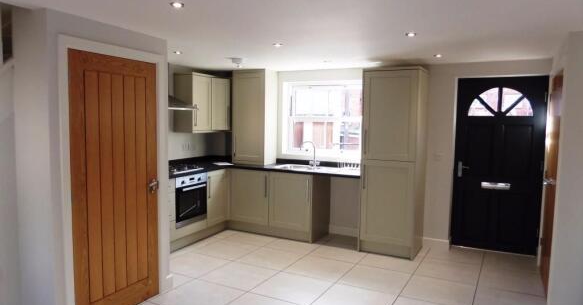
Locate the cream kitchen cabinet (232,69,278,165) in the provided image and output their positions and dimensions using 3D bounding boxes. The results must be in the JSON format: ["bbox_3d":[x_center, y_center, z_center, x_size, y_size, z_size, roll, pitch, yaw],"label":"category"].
[{"bbox_3d":[-0.546,-0.487,5.799,0.560,1.300,0.318,3,5,27],"label":"cream kitchen cabinet"}]

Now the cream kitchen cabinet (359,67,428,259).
[{"bbox_3d":[1.217,0.107,4.799,0.622,2.130,0.586,3,5,27],"label":"cream kitchen cabinet"}]

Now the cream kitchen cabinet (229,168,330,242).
[{"bbox_3d":[-0.171,0.667,5.527,1.260,0.870,0.580,3,5,27],"label":"cream kitchen cabinet"}]

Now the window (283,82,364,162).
[{"bbox_3d":[0.418,-0.454,5.577,1.205,1.050,0.090,3,5,27],"label":"window"}]

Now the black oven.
[{"bbox_3d":[-1.439,0.559,5.020,0.560,0.597,0.593,3,5,27],"label":"black oven"}]

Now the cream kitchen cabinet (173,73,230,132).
[{"bbox_3d":[-1.231,-0.672,5.678,0.330,0.780,0.850,3,5,27],"label":"cream kitchen cabinet"}]

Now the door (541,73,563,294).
[{"bbox_3d":[2.461,0.263,3.827,0.040,1.980,0.760,3,5,27],"label":"door"}]

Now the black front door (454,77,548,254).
[{"bbox_3d":[2.339,0.151,4.598,0.910,2.000,0.060,3,5,27],"label":"black front door"}]

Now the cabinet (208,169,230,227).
[{"bbox_3d":[-1.231,0.587,5.482,0.580,0.730,0.440,3,5,27],"label":"cabinet"}]

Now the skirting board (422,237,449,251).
[{"bbox_3d":[1.760,1.115,4.915,0.325,0.115,0.020,3,5,27],"label":"skirting board"}]

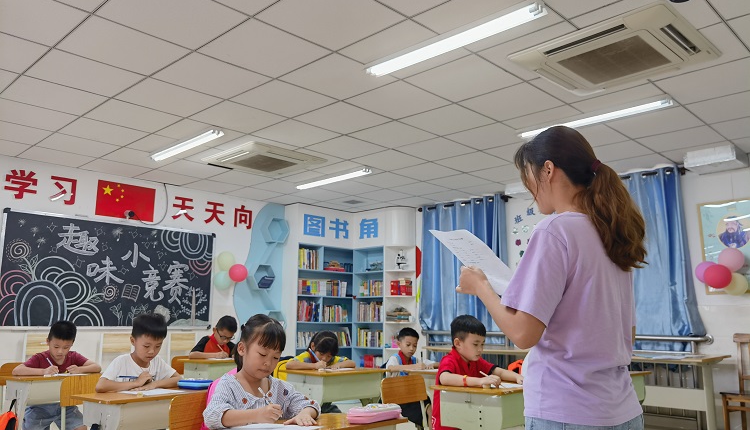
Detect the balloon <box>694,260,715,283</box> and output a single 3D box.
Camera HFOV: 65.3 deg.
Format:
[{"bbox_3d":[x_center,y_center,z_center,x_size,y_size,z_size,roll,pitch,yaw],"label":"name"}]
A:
[{"bbox_3d":[3.236,0.560,5.700,0.210,0.210,0.210,-9,-13,44],"label":"balloon"}]

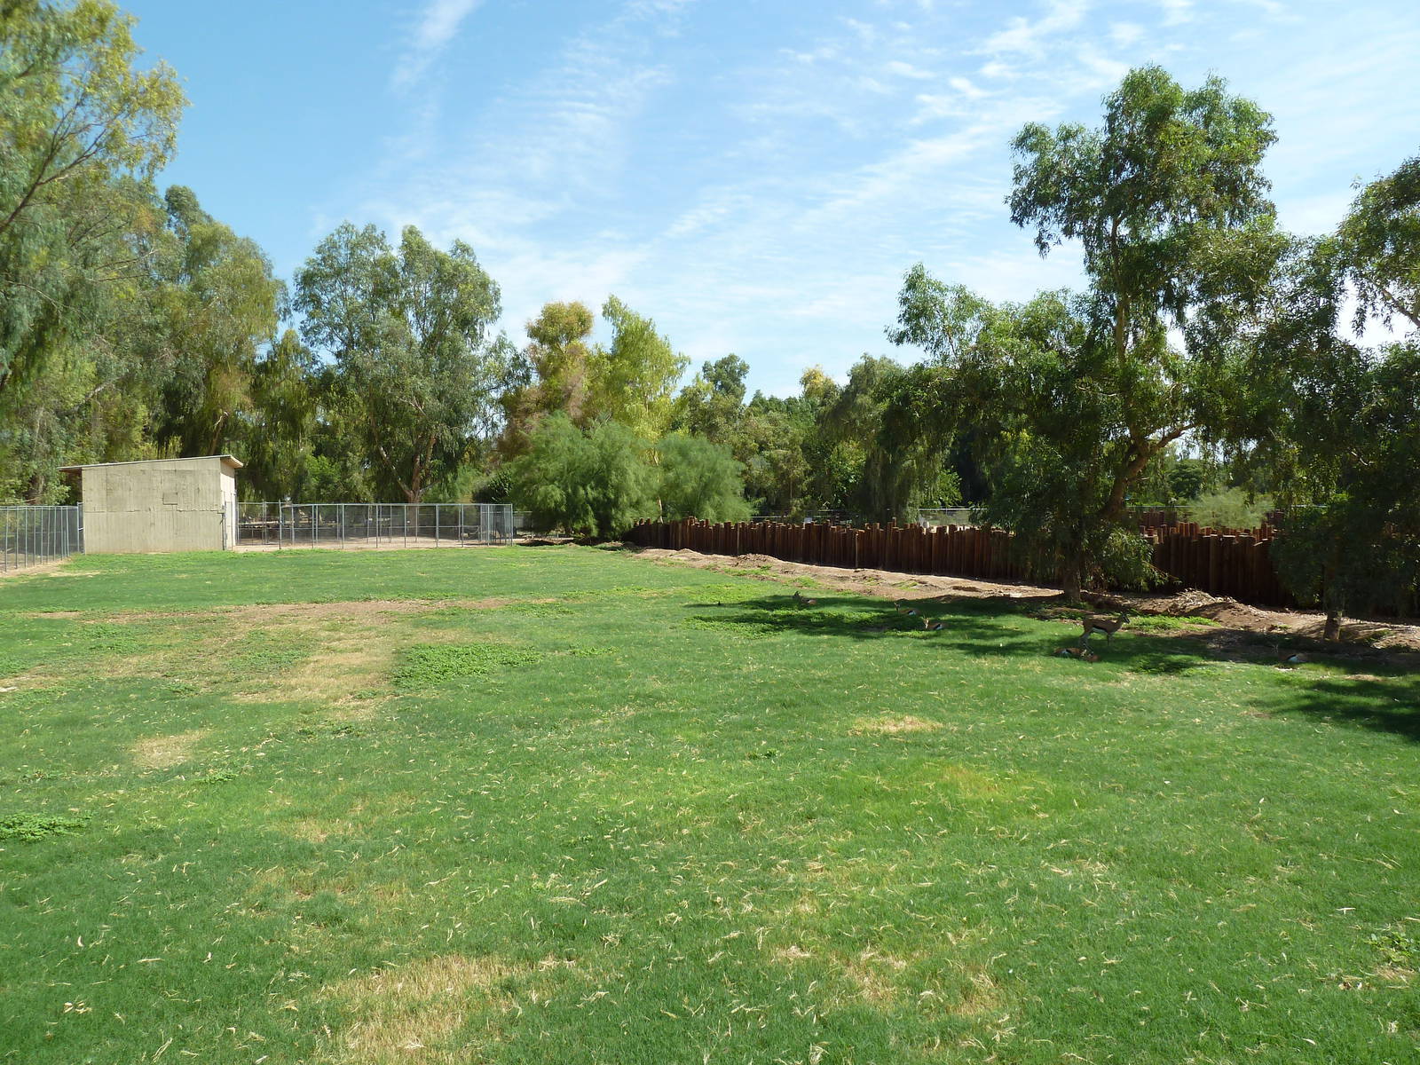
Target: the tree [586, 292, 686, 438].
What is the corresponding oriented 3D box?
[{"bbox_3d":[-5.243,-8.401,74.000,7.700,17.380,7.500,0,2,0],"label":"tree"}]

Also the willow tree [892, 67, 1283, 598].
[{"bbox_3d":[8.914,-4.687,24.200,9.200,12.591,8.300,0,2,0],"label":"willow tree"}]

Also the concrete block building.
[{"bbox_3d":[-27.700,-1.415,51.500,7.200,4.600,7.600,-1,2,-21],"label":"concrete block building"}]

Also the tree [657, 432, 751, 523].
[{"bbox_3d":[-0.381,-2.856,64.000,6.300,6.819,6.200,0,2,0],"label":"tree"}]

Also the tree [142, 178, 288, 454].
[{"bbox_3d":[-32.772,-11.233,68.000,9.800,23.362,9.500,0,2,0],"label":"tree"}]

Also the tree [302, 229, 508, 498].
[{"bbox_3d":[-19.706,-9.692,66.000,13.900,20.385,12.500,0,2,0],"label":"tree"}]

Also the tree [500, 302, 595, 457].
[{"bbox_3d":[-12.404,-8.747,78.000,7.800,17.860,7.500,0,2,0],"label":"tree"}]

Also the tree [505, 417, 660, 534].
[{"bbox_3d":[-7.308,-3.055,59.000,8.600,7.484,8.000,0,2,0],"label":"tree"}]

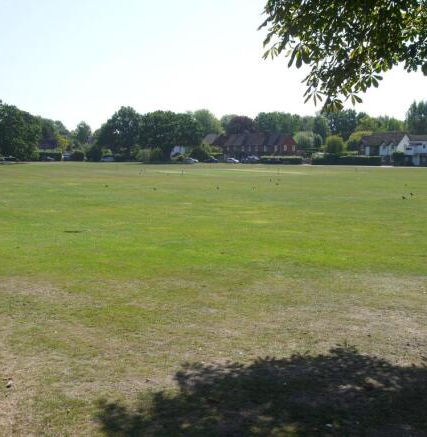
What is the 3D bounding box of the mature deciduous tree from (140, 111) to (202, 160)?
[{"bbox_3d":[-10.878,-21.108,157.000,15.500,13.600,15.000,0,6,-4],"label":"mature deciduous tree"}]

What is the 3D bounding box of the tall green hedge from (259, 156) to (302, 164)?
[{"bbox_3d":[18.284,-15.622,163.000,11.000,2.100,1.600,2,6,14],"label":"tall green hedge"}]

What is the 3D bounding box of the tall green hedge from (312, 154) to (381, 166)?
[{"bbox_3d":[32.252,-14.065,147.000,16.800,2.700,1.900,4,6,30],"label":"tall green hedge"}]

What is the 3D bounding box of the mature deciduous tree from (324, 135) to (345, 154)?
[{"bbox_3d":[31.138,-17.705,156.000,5.300,7.500,5.300,1,6,11],"label":"mature deciduous tree"}]

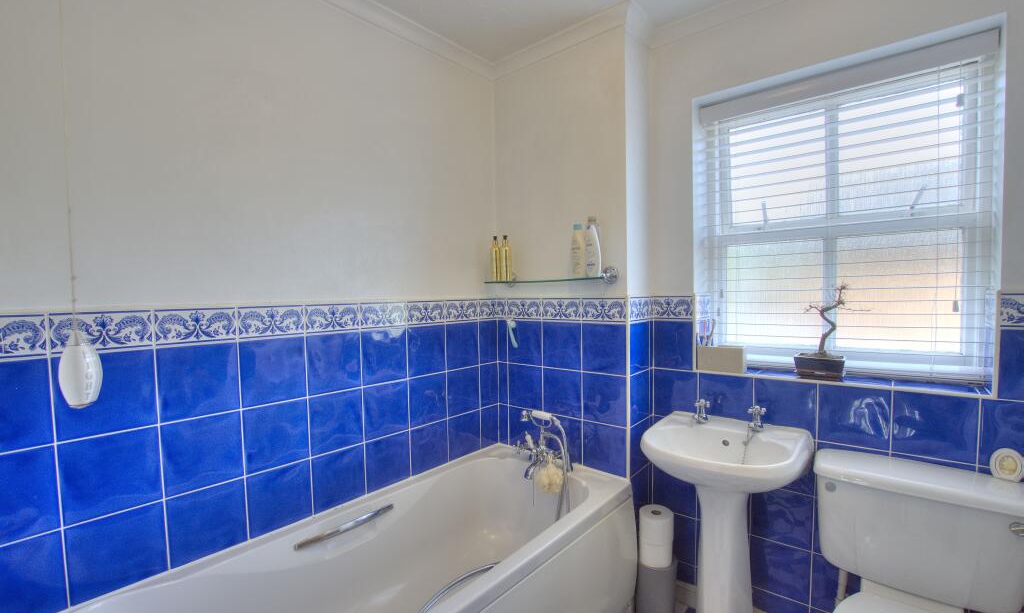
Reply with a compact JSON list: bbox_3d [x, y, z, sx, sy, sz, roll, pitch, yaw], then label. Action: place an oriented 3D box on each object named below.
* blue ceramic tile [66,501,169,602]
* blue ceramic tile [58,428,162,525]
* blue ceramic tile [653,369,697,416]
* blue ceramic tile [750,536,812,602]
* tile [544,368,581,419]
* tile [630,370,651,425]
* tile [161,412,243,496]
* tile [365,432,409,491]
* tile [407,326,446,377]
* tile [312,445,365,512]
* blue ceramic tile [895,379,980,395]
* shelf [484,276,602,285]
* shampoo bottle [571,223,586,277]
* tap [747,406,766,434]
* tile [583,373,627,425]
[{"bbox_3d":[-0.977,0.607,1.129,0.009,0.195,0.199,1,2,40],"label":"blue ceramic tile"},{"bbox_3d":[-0.961,0.403,1.096,0.008,0.198,0.198,1,2,40],"label":"blue ceramic tile"},{"bbox_3d":[0.681,0.365,1.889,0.185,0.200,0.010,1,3,39],"label":"blue ceramic tile"},{"bbox_3d":[0.963,0.944,1.634,0.198,0.198,0.008,1,2,40],"label":"blue ceramic tile"},{"bbox_3d":[0.217,0.371,1.956,0.200,0.200,0.010,1,3,40],"label":"tile"},{"bbox_3d":[0.507,0.366,1.817,0.010,0.199,0.178,1,2,41],"label":"tile"},{"bbox_3d":[-0.838,0.397,1.240,0.008,0.198,0.198,1,2,40],"label":"tile"},{"bbox_3d":[-0.468,0.584,1.721,0.010,0.190,0.197,0,2,41],"label":"tile"},{"bbox_3d":[-0.346,0.179,1.864,0.009,0.200,0.199,1,2,40],"label":"tile"},{"bbox_3d":[-0.595,0.587,1.567,0.010,0.188,0.197,1,2,41],"label":"tile"},{"bbox_3d":[1.305,0.247,1.409,0.198,0.008,0.170,1,2,40],"label":"blue ceramic tile"},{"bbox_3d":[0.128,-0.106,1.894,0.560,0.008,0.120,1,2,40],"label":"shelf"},{"bbox_3d":[0.263,-0.220,1.797,0.063,0.211,0.043,0,2,41],"label":"shampoo bottle"},{"bbox_3d":[0.874,0.405,1.628,0.058,0.088,0.095,1,2,40],"label":"tap"},{"bbox_3d":[0.372,0.373,1.827,0.200,0.200,0.010,1,3,40],"label":"tile"}]

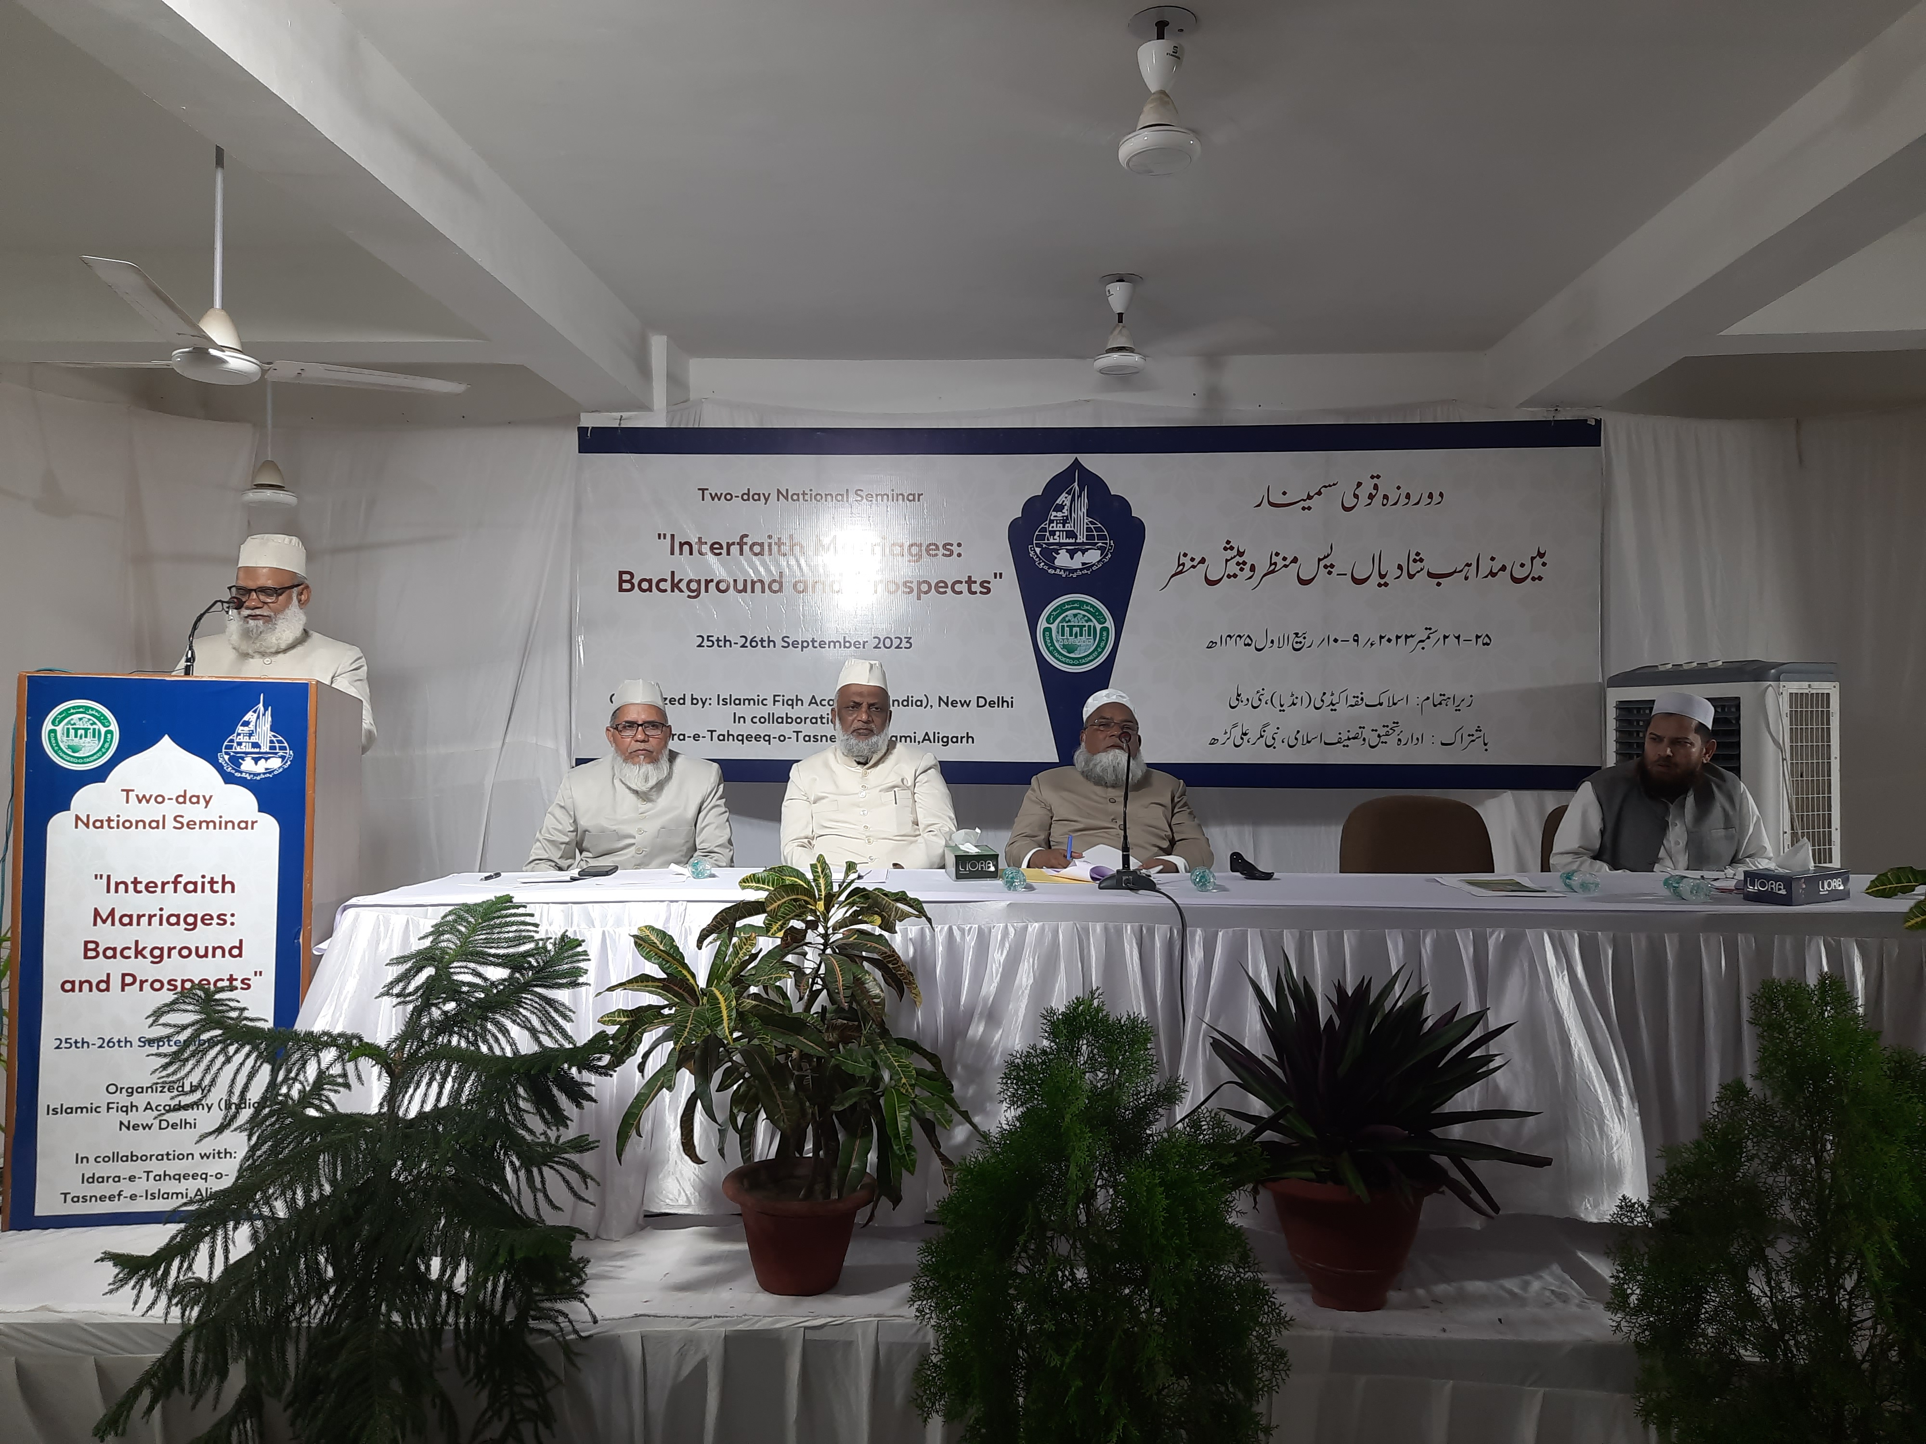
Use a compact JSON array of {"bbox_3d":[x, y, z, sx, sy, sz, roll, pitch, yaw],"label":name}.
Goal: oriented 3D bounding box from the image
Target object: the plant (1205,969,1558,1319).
[{"bbox_3d":[0.840,0.832,2.818,0.700,0.680,0.660,0,-1,0],"label":"plant"}]

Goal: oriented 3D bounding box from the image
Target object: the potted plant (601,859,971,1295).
[{"bbox_3d":[-0.374,0.721,2.908,0.760,0.890,0.680,0,-1,0],"label":"potted plant"}]

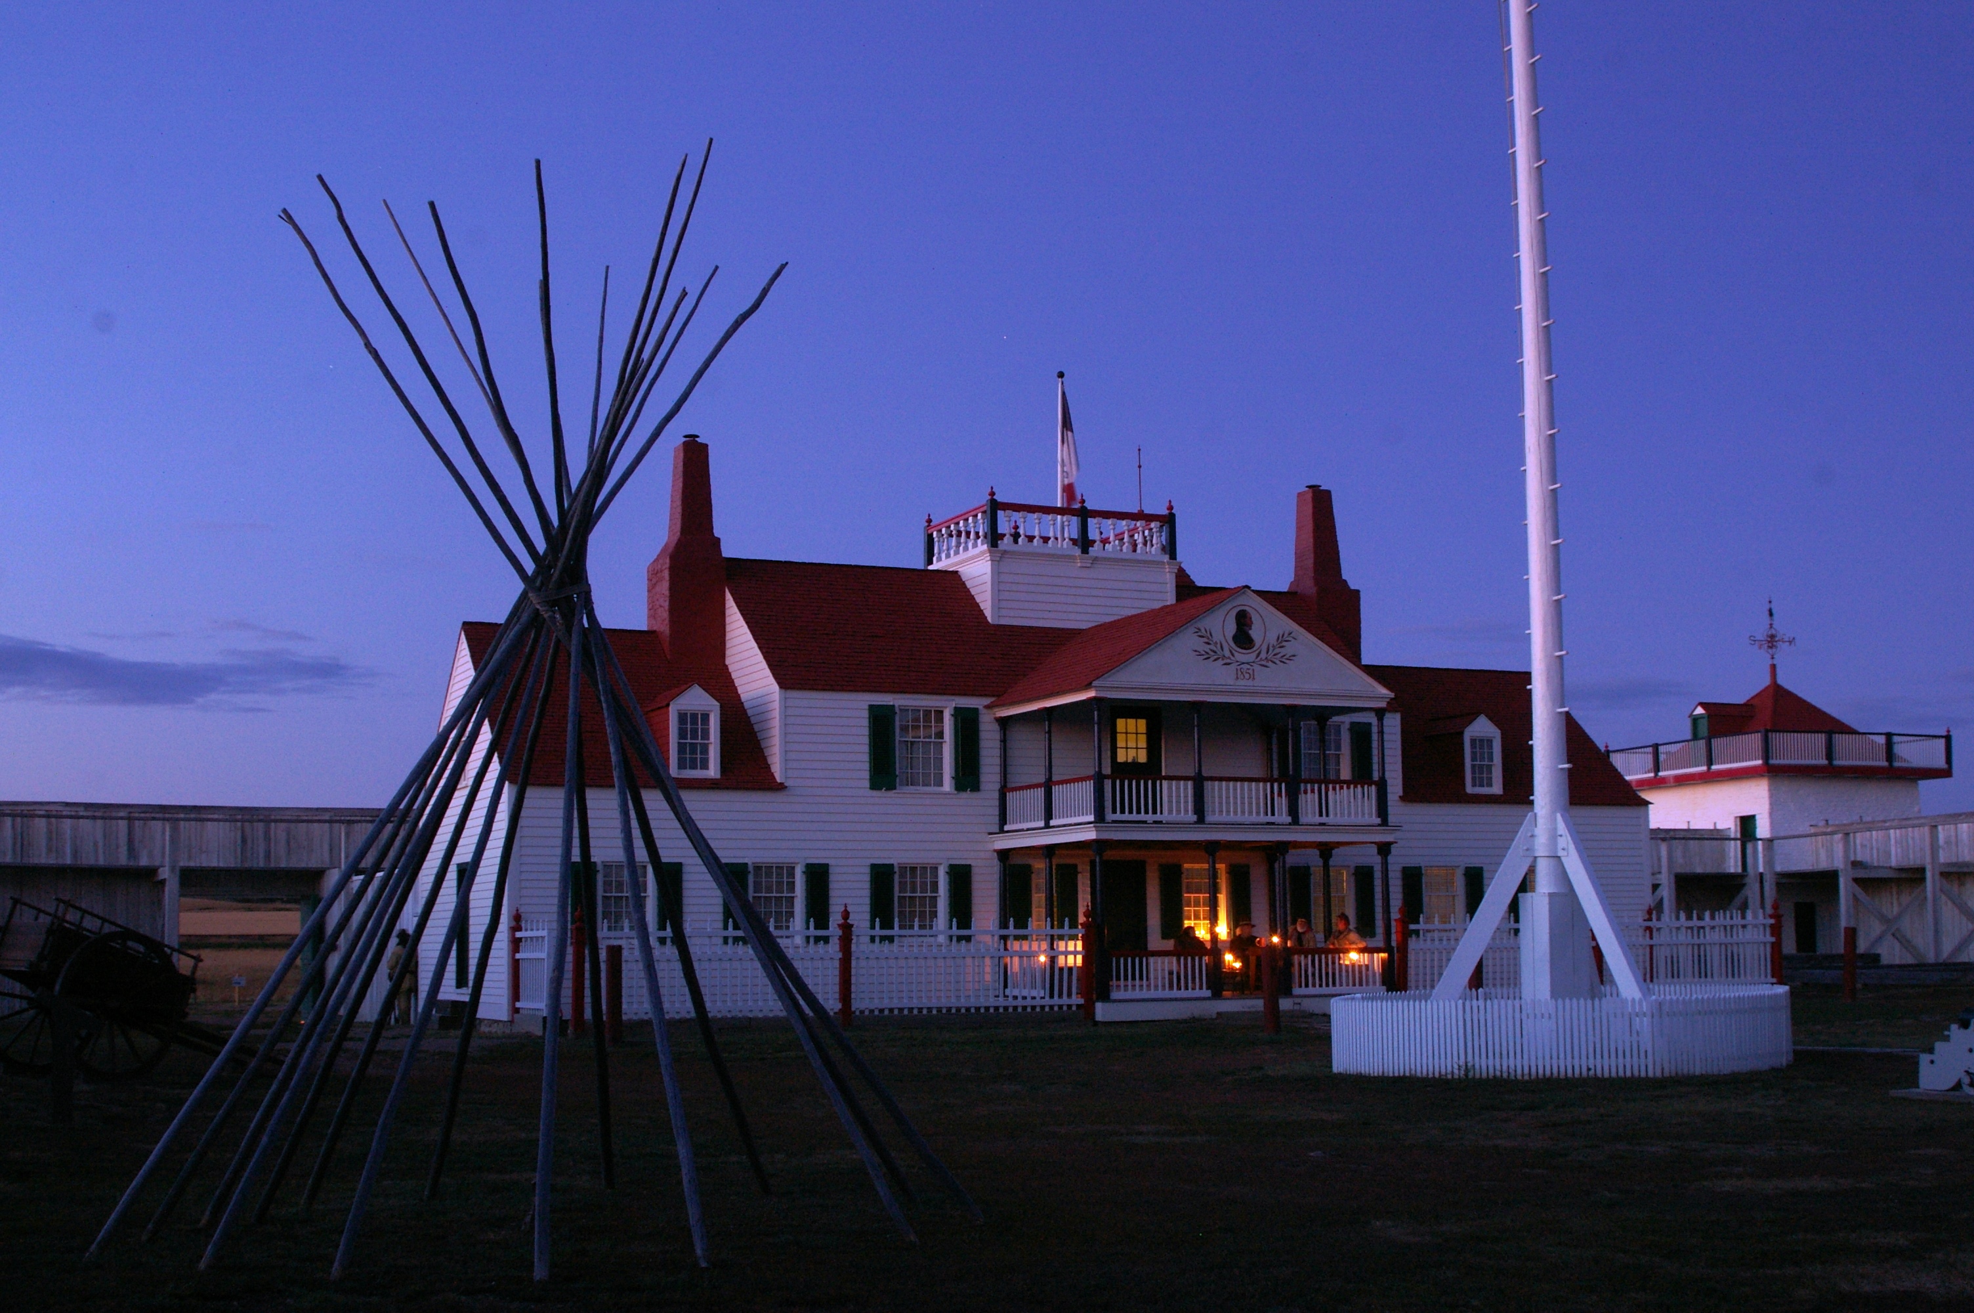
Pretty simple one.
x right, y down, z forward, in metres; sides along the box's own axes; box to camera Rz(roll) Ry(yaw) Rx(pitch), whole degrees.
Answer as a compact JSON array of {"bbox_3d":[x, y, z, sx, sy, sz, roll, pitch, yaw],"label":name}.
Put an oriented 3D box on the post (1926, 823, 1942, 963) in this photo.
[{"bbox_3d":[28.877,7.267,70.144,0.300,4.450,0.300,3,-8,-24],"label":"post"}]

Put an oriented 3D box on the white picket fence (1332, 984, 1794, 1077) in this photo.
[{"bbox_3d":[6.368,4.142,25.582,5.119,0.780,5.119,-1,-7,0],"label":"white picket fence"}]

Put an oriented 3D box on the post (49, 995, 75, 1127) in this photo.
[{"bbox_3d":[-8.155,3.564,20.300,0.180,1.157,0.180,2,-7,-24],"label":"post"}]

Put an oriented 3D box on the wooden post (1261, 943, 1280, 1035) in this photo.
[{"bbox_3d":[4.241,5.019,34.804,0.240,1.400,0.240,3,-8,-24],"label":"wooden post"}]

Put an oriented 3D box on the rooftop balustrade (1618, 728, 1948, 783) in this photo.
[{"bbox_3d":[27.920,3.625,81.489,8.800,1.500,8.600,3,-8,-24],"label":"rooftop balustrade"}]

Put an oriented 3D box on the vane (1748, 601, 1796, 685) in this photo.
[{"bbox_3d":[28.096,-0.524,82.269,1.600,2.950,1.500,-3,-7,19],"label":"vane"}]

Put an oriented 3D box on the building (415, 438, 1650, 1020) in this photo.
[{"bbox_3d":[2.244,1.375,44.232,24.000,11.000,11.700,3,-8,-24],"label":"building"}]

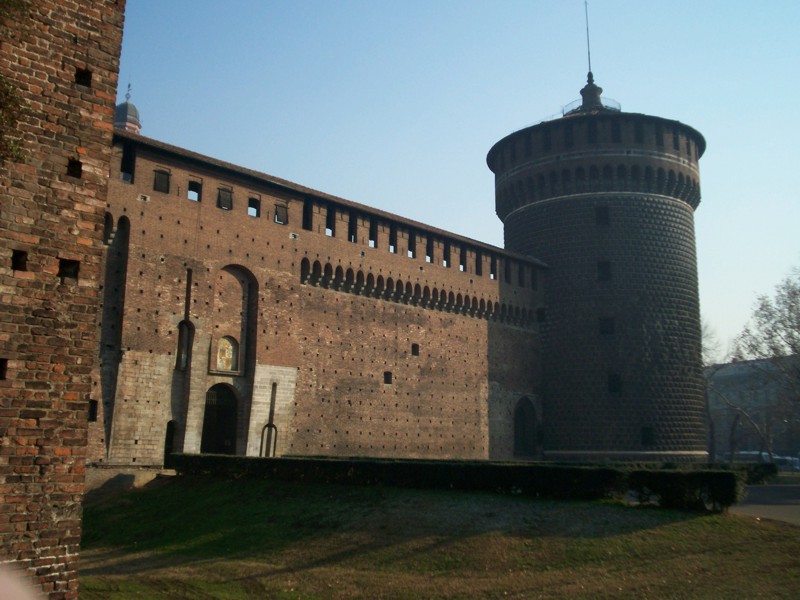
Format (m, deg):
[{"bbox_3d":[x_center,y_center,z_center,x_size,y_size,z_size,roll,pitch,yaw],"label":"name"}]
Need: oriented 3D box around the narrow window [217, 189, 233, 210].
[{"bbox_3d":[-11.393,-6.531,53.807,0.400,1.330,1.030,-8,-13,42],"label":"narrow window"}]

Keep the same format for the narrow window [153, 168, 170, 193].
[{"bbox_3d":[-13.388,-6.588,46.485,0.300,1.250,1.020,-10,-15,43],"label":"narrow window"}]

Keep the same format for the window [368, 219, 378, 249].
[{"bbox_3d":[-2.150,-5.055,63.897,0.400,2.227,0.852,-8,-13,42],"label":"window"}]

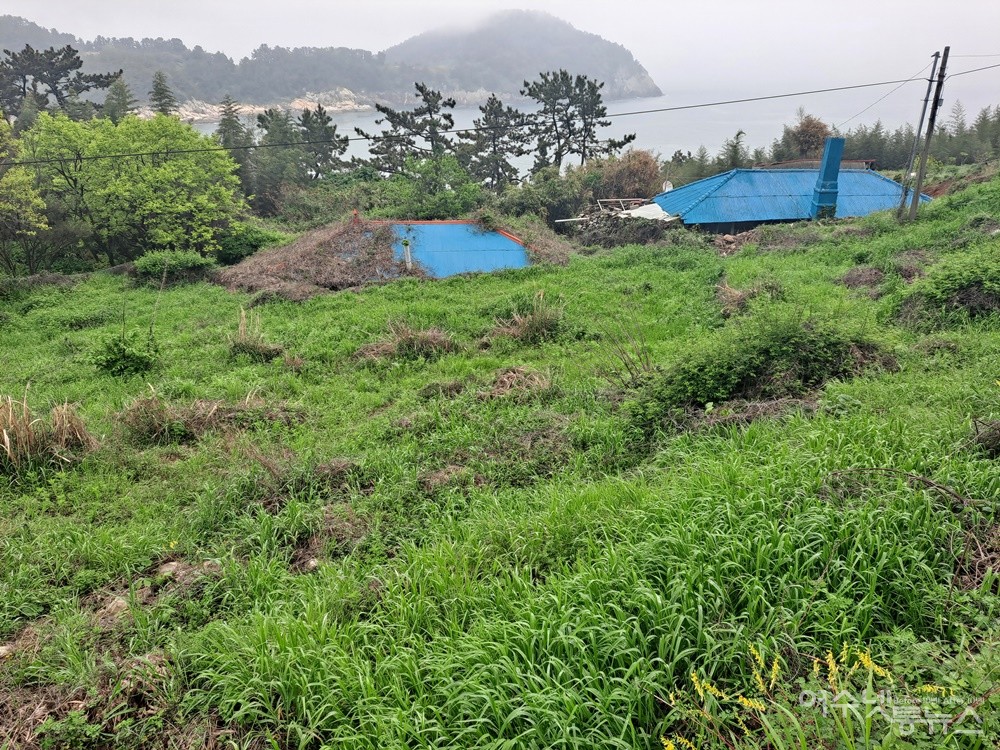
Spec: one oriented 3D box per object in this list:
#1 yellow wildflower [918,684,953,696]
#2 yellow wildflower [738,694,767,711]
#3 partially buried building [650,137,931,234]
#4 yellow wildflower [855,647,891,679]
[{"bbox_3d":[1.382,1.001,2.200,0.105,0.040,0.040,0,23,0],"label":"yellow wildflower"},{"bbox_3d":[0.772,1.001,2.120,0.085,0.040,0.040,0,23,0],"label":"yellow wildflower"},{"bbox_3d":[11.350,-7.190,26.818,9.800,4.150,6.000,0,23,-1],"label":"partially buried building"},{"bbox_3d":[1.209,0.933,2.250,0.105,0.080,0.060,15,27,32],"label":"yellow wildflower"}]

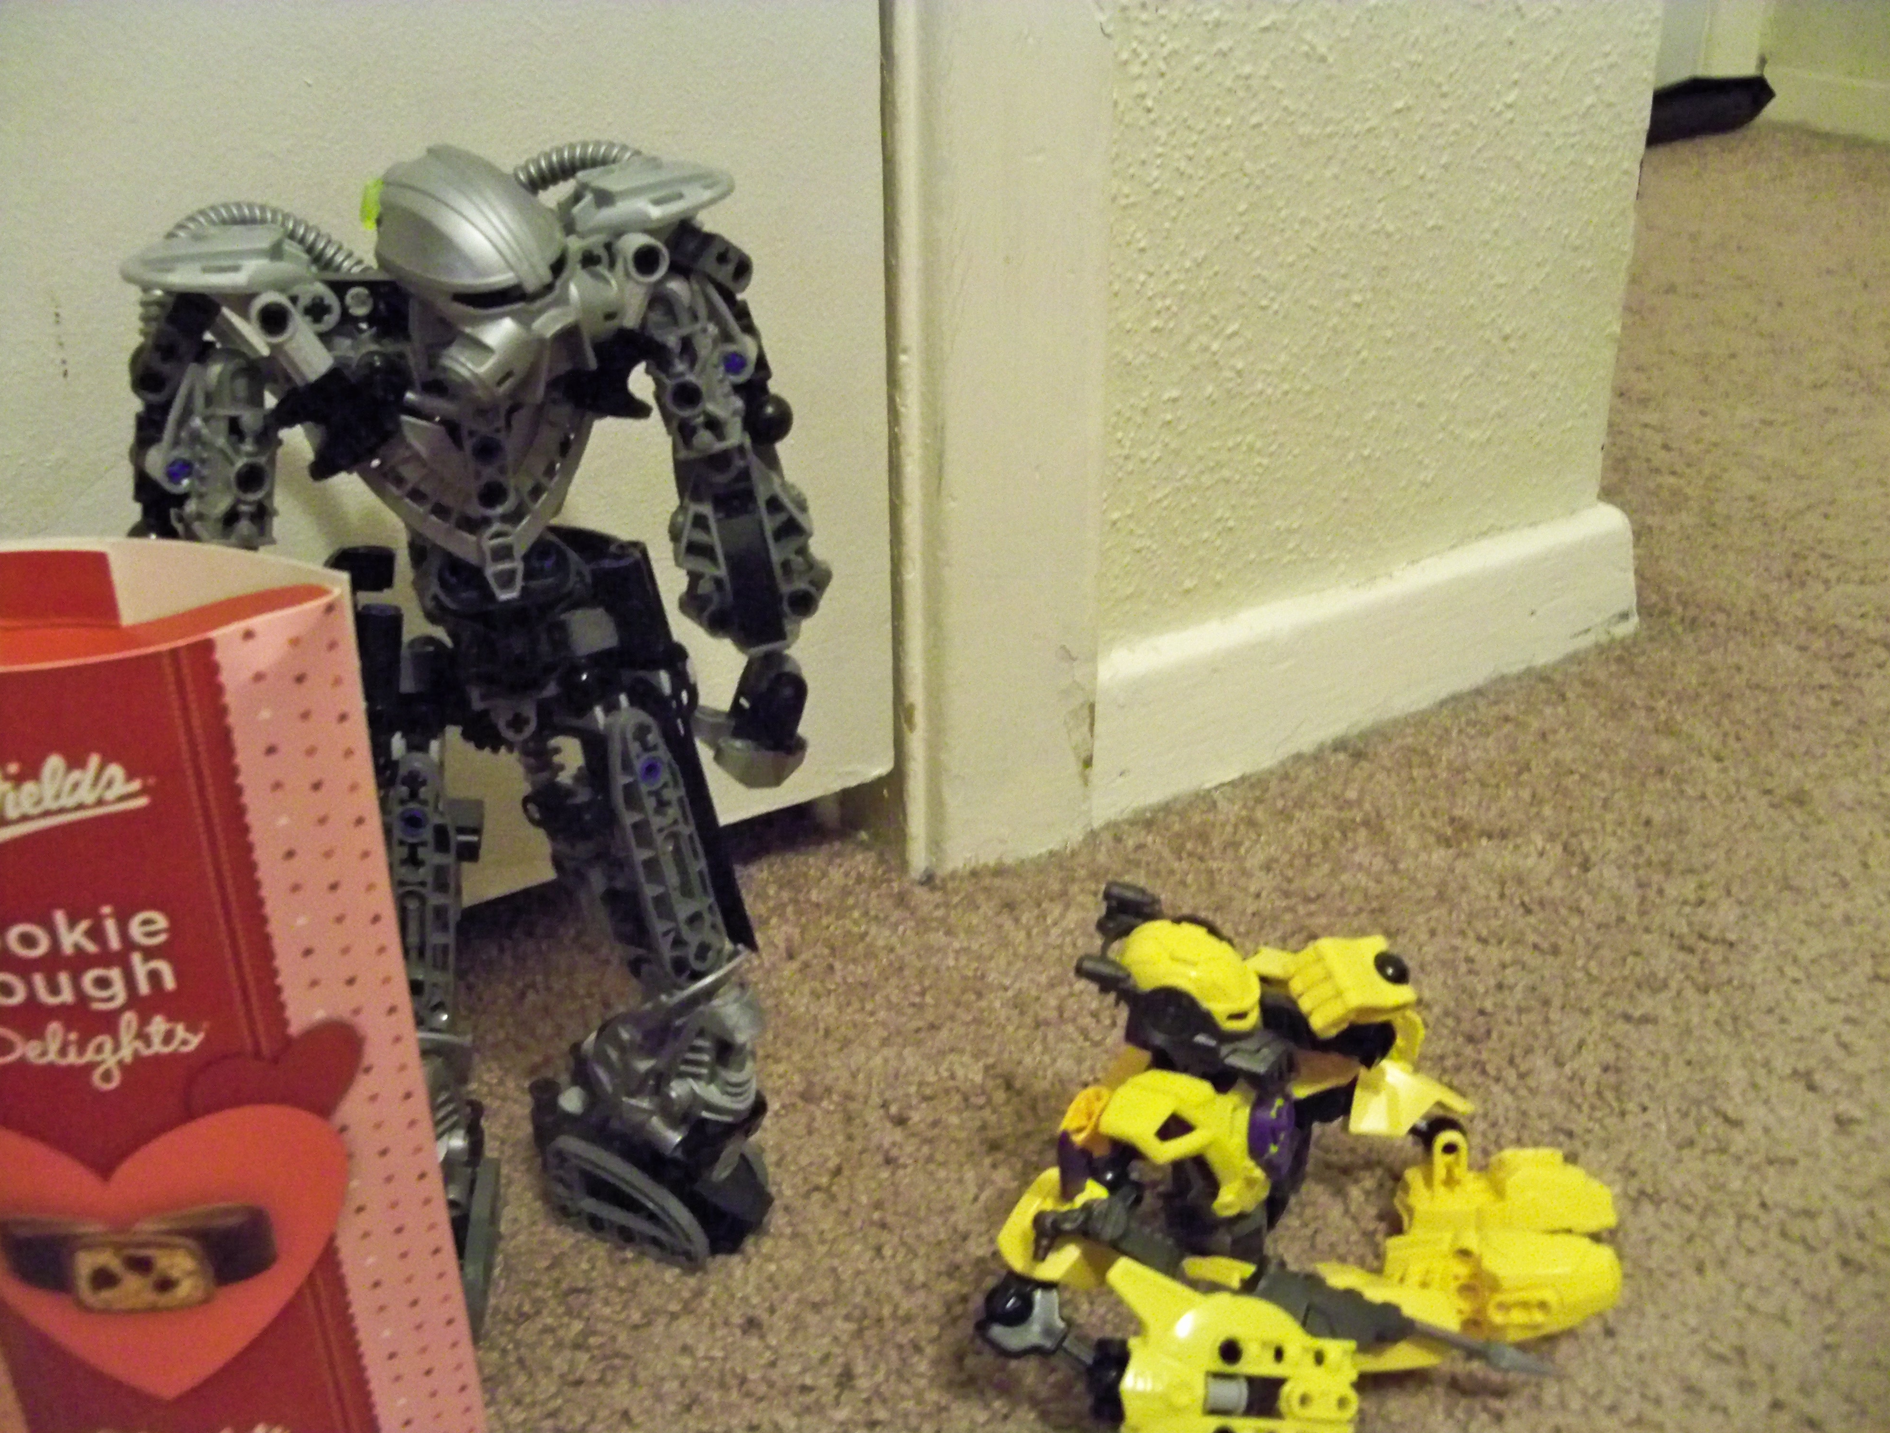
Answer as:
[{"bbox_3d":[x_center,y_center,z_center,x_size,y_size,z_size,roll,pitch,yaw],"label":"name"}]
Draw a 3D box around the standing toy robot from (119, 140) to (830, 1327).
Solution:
[{"bbox_3d":[-0.082,0.005,0.355,0.116,0.208,0.085,-11,25,-25],"label":"standing toy robot"}]

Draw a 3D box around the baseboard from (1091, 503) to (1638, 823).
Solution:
[{"bbox_3d":[0.146,-0.026,0.639,0.276,0.049,0.014,-17,28,-35],"label":"baseboard"}]

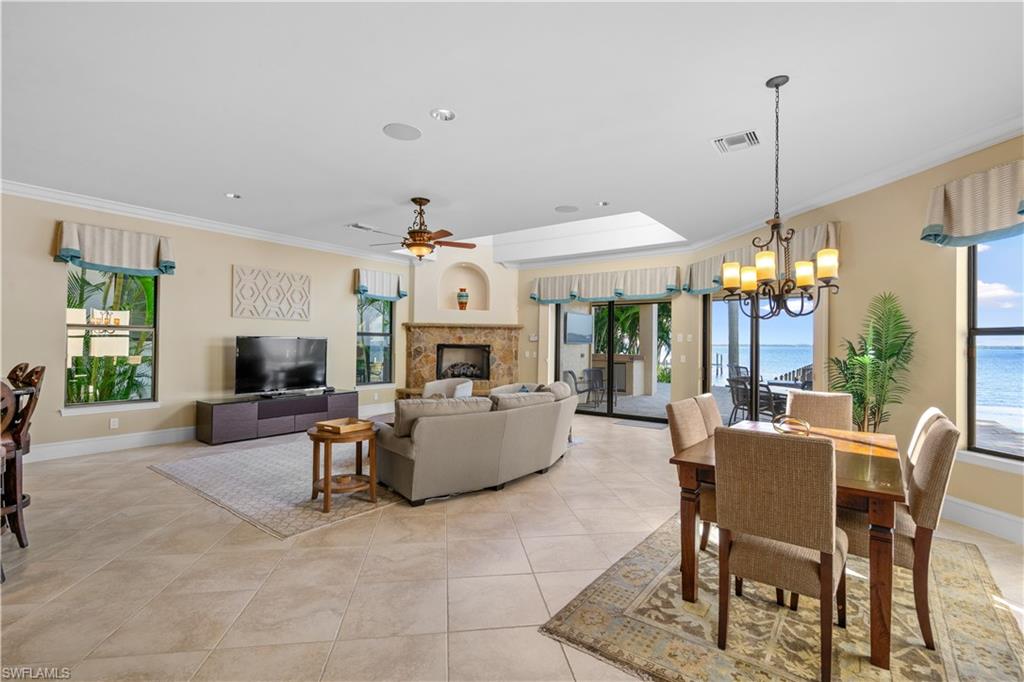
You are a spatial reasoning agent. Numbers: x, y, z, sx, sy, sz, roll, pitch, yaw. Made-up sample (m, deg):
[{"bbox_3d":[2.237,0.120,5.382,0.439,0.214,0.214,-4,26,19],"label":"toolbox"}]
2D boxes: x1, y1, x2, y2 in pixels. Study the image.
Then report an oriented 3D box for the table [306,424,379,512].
[{"bbox_3d":[-1.455,1.058,3.895,0.570,0.620,0.570,0,0,38],"label":"table"}]

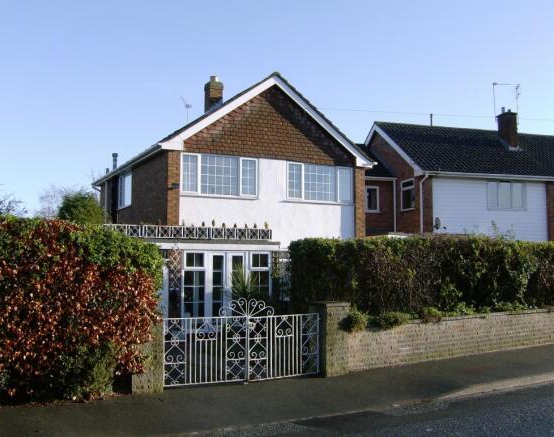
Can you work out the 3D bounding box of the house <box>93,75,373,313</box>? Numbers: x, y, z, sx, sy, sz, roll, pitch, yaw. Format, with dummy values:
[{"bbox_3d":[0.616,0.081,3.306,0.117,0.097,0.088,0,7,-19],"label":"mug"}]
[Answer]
[{"bbox_3d":[-2.093,-0.456,21.072,7.480,7.830,9.600,2,-5,-27],"label":"house"}]

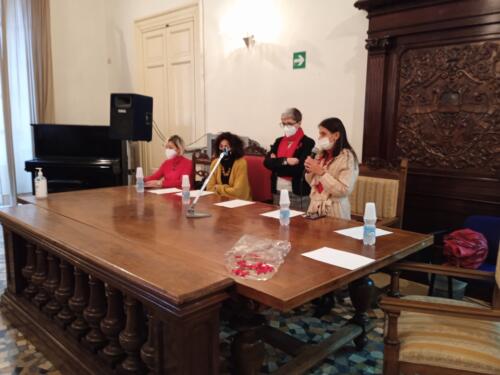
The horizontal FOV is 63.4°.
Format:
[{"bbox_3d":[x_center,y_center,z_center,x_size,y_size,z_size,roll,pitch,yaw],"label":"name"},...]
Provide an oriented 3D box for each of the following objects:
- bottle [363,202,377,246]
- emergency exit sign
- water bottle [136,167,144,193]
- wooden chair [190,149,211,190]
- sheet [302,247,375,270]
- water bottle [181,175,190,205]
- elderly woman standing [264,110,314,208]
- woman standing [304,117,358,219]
[{"bbox_3d":[0.672,0.200,2.239,0.070,0.236,0.070,8,11,43],"label":"bottle"},{"bbox_3d":[0.531,-1.359,4.327,0.168,0.170,0.010,8,11,44],"label":"emergency exit sign"},{"bbox_3d":[-1.079,-0.072,3.984,0.070,0.236,0.070,8,11,43],"label":"water bottle"},{"bbox_3d":[-0.729,0.161,4.801,0.480,1.110,0.530,8,11,44],"label":"wooden chair"},{"bbox_3d":[0.437,0.346,1.998,0.210,0.003,0.297,-7,11,-44],"label":"sheet"},{"bbox_3d":[-0.549,0.016,3.469,0.070,0.240,0.070,0,8,0],"label":"water bottle"},{"bbox_3d":[0.331,0.112,3.650,0.470,1.614,0.340,6,9,34],"label":"elderly woman standing"},{"bbox_3d":[0.628,0.212,3.251,0.400,1.535,0.450,-3,9,-30],"label":"woman standing"}]

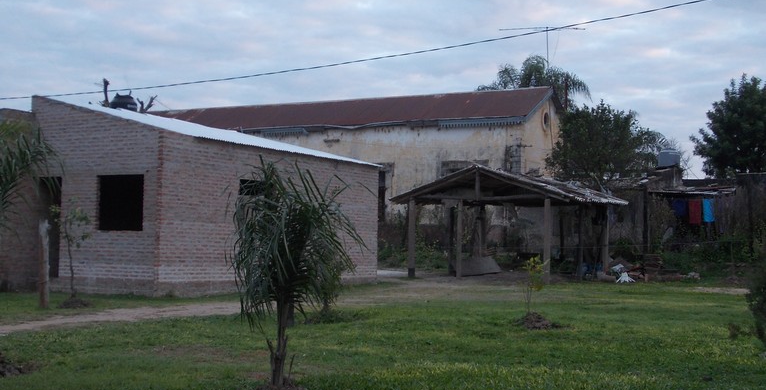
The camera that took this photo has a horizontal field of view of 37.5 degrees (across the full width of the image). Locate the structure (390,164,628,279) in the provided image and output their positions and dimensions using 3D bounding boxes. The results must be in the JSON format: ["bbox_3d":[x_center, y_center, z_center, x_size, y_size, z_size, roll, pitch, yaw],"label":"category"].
[{"bbox_3d":[3.416,0.780,29.494,4.779,2.827,4.728,-1,-4,29],"label":"structure"}]

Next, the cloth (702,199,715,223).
[{"bbox_3d":[9.232,0.440,32.000,0.360,0.680,0.060,-1,-4,29],"label":"cloth"}]

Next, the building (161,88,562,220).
[{"bbox_3d":[-2.632,-0.384,39.923,18.000,5.830,3.835,-1,-4,29],"label":"building"}]

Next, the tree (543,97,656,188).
[{"bbox_3d":[6.732,-0.260,34.854,3.550,5.352,3.550,1,-3,0],"label":"tree"}]

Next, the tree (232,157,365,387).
[{"bbox_3d":[-0.749,0.678,10.000,1.150,2.039,1.150,1,-3,0],"label":"tree"}]

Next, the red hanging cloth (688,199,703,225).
[{"bbox_3d":[8.864,0.468,32.000,0.400,0.740,0.060,-1,-4,29],"label":"red hanging cloth"}]

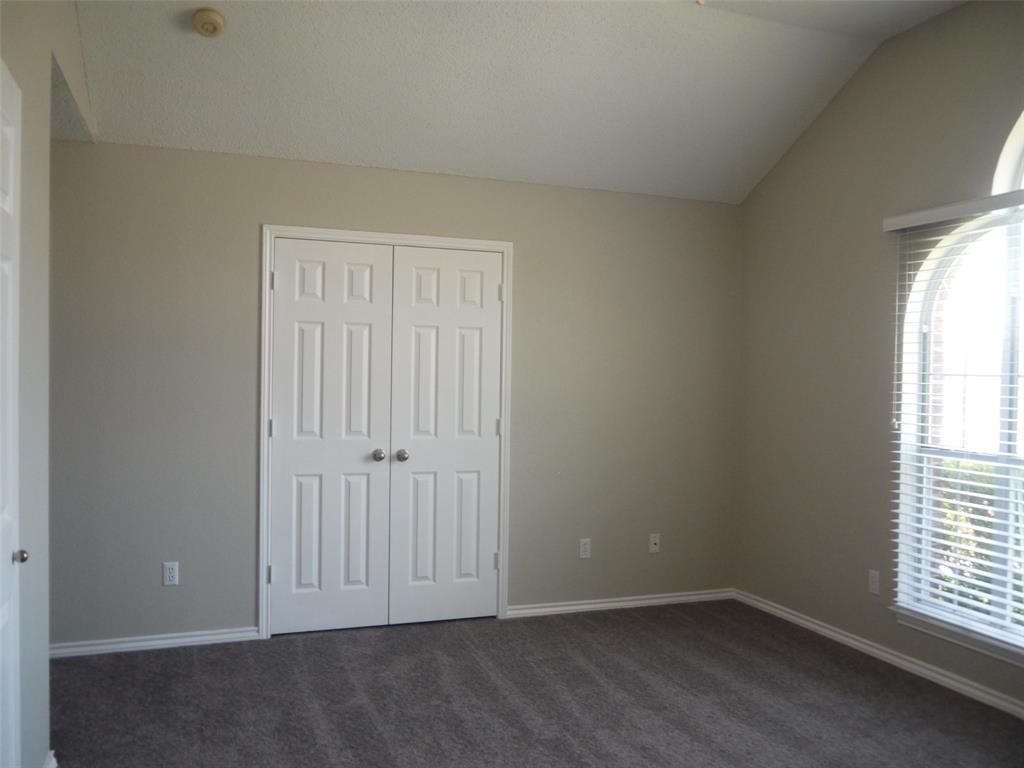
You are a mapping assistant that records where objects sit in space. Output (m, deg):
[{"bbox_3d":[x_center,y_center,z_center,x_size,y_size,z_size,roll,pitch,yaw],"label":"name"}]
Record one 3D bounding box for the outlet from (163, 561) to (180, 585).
[{"bbox_3d":[-1.666,0.927,4.052,0.072,0.115,0.010,1,0,-20],"label":"outlet"}]

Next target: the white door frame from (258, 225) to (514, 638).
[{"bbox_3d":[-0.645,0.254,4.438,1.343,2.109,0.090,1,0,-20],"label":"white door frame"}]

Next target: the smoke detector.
[{"bbox_3d":[-1.249,-1.481,3.403,0.125,0.048,0.125,1,-27,-20],"label":"smoke detector"}]

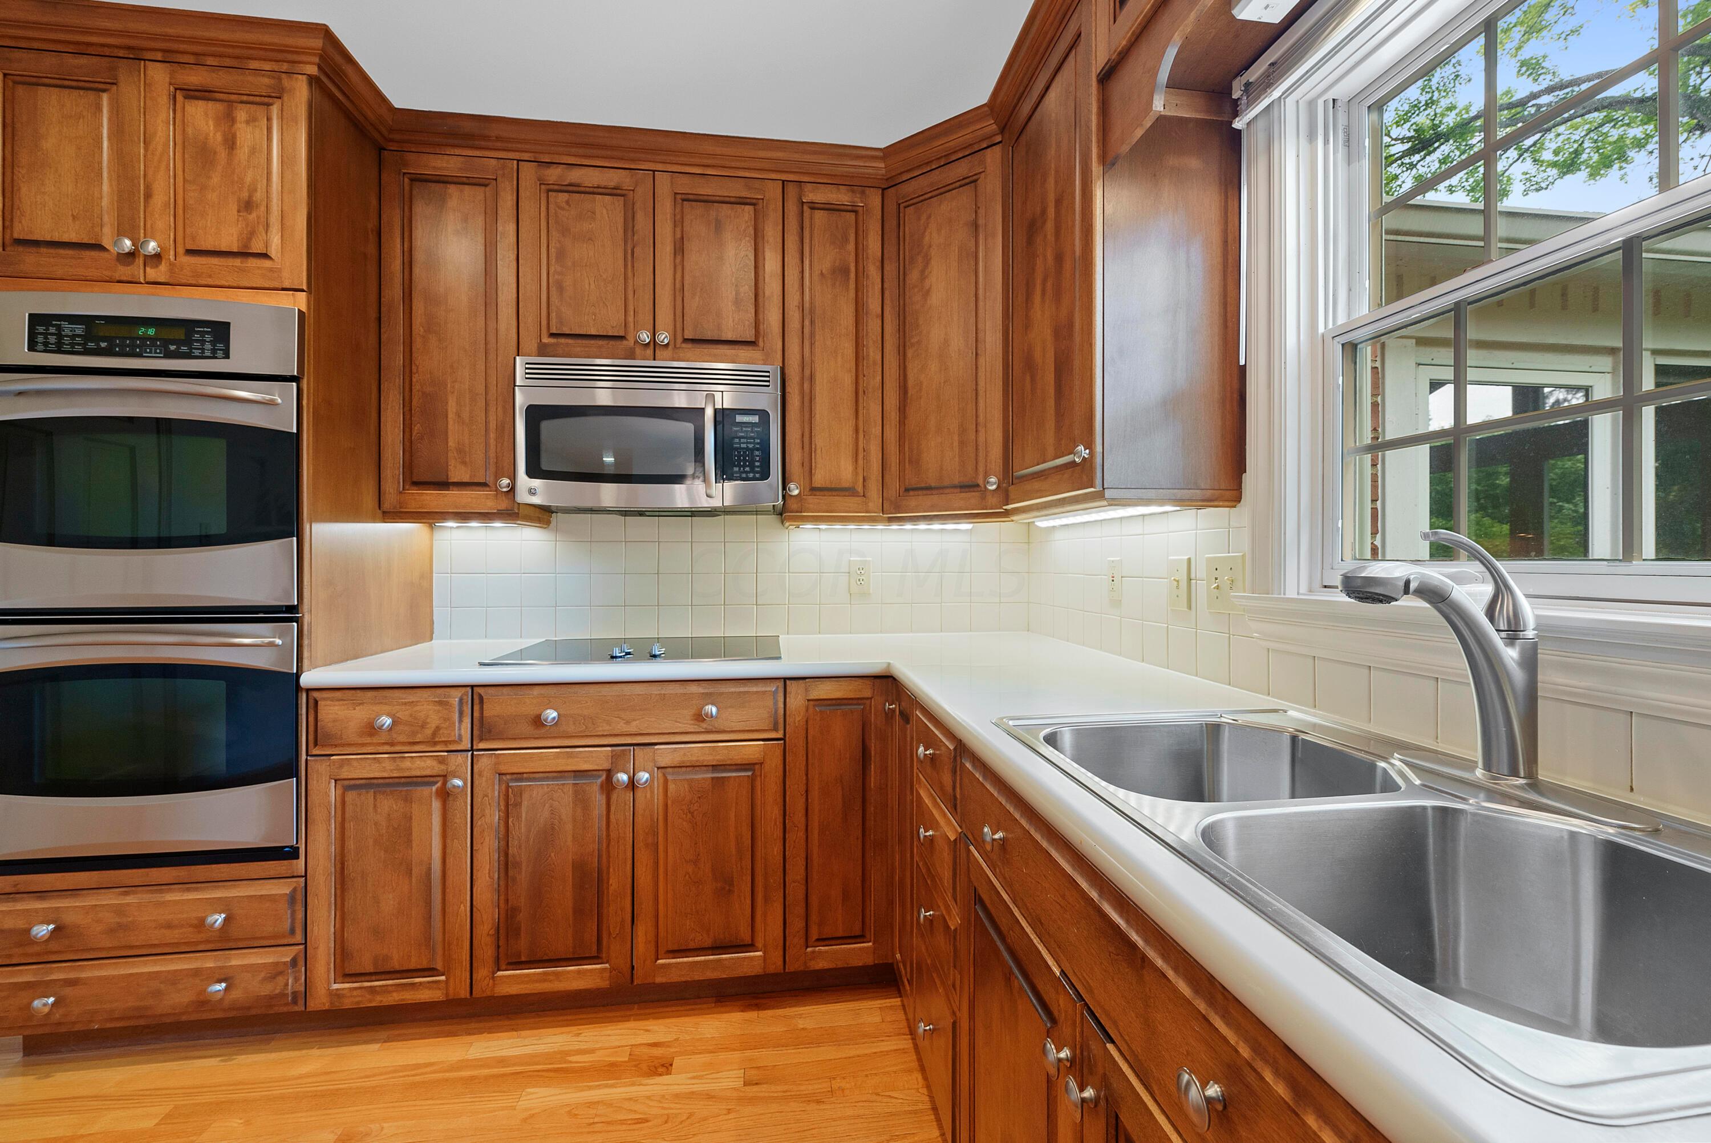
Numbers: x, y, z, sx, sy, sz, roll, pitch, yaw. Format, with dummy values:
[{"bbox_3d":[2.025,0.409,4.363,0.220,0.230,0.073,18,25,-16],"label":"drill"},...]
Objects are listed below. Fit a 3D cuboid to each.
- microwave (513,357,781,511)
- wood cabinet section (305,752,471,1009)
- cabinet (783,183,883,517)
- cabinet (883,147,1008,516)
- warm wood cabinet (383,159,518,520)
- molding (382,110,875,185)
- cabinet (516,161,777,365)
[{"bbox_3d":[-0.617,-0.399,2.106,0.756,0.430,0.379,0,1,-8],"label":"microwave"},{"bbox_3d":[-1.164,0.746,1.909,0.368,0.601,0.602,0,0,-8],"label":"wood cabinet section"},{"bbox_3d":[-0.087,-0.671,2.203,0.308,1.023,0.324,0,1,-8],"label":"cabinet"},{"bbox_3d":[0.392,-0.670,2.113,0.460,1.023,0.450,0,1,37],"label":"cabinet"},{"bbox_3d":[-1.176,-0.670,2.056,0.365,1.023,0.324,0,1,-8],"label":"warm wood cabinet"},{"bbox_3d":[-0.619,-1.227,1.937,1.432,0.080,0.075,0,1,-8],"label":"molding"},{"bbox_3d":[-0.617,-0.902,2.129,0.762,0.561,0.324,0,1,-8],"label":"cabinet"}]

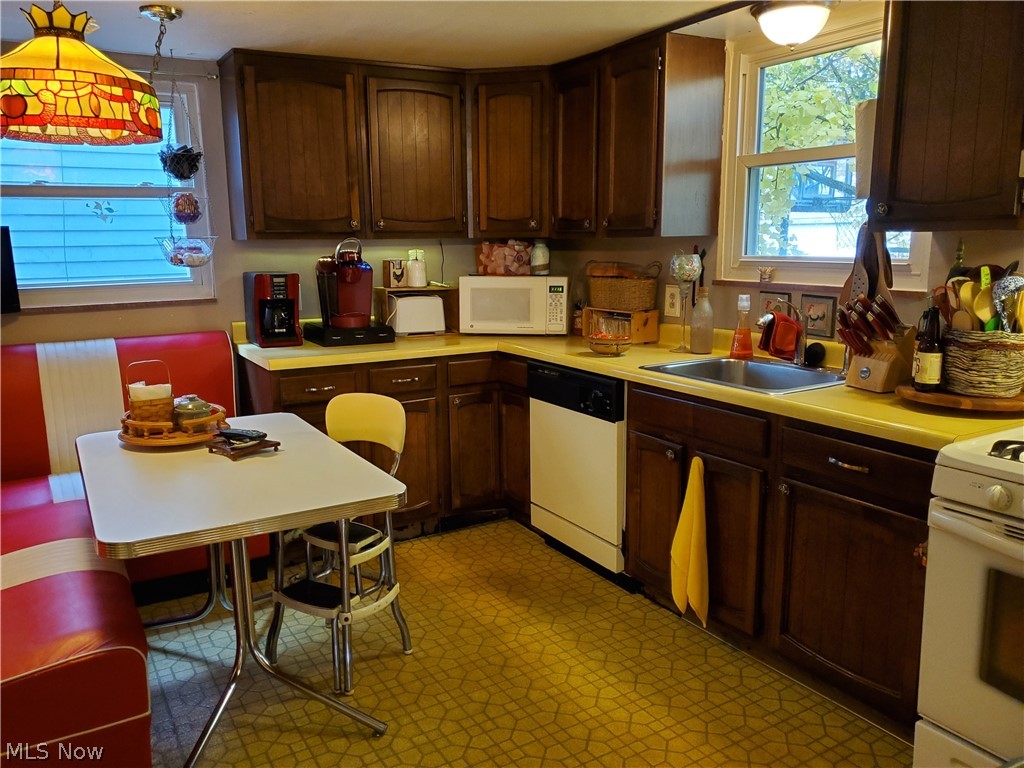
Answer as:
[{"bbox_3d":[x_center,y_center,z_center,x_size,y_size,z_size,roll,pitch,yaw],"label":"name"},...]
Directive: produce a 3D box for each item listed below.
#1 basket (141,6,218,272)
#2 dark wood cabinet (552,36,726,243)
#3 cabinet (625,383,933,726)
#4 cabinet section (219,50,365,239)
[{"bbox_3d":[-1.370,-0.921,3.161,0.260,0.890,0.260,-7,12,-29],"label":"basket"},{"bbox_3d":[0.504,-1.023,3.338,0.324,0.761,0.767,-7,12,-31],"label":"dark wood cabinet"},{"bbox_3d":[0.988,0.440,2.548,0.613,0.815,1.187,-7,12,-31],"label":"cabinet"},{"bbox_3d":[-0.967,-1.026,3.418,0.528,0.760,0.320,-7,13,-31],"label":"cabinet section"}]

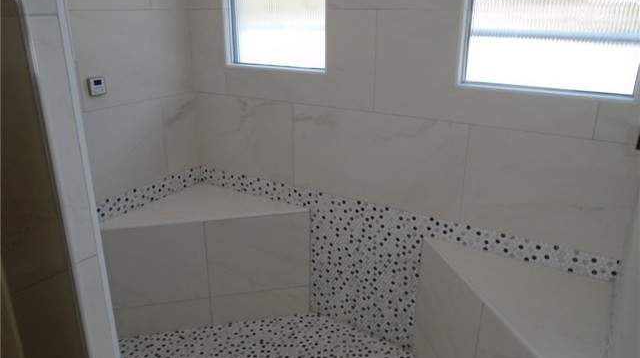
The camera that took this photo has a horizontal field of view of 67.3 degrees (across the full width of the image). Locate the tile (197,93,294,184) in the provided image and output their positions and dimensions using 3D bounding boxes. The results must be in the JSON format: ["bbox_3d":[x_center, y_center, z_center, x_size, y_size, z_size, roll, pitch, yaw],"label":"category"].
[{"bbox_3d":[-0.292,-0.161,1.845,0.477,0.305,0.012,12,22,30],"label":"tile"}]

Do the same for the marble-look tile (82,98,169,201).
[{"bbox_3d":[-0.757,-0.071,1.581,0.012,0.305,0.609,12,22,30],"label":"marble-look tile"}]

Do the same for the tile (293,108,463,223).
[{"bbox_3d":[0.169,-0.064,1.570,0.610,0.305,0.012,12,22,30],"label":"tile"}]

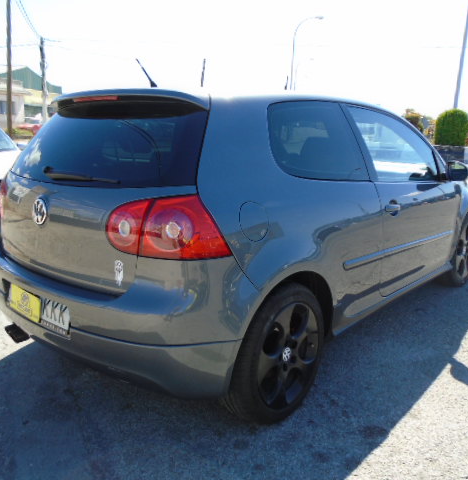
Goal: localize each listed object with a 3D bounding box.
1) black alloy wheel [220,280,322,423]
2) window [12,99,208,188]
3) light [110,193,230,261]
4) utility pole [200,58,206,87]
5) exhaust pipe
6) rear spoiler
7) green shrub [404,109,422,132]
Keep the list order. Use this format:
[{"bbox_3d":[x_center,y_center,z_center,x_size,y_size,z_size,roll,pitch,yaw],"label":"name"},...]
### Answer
[{"bbox_3d":[0.172,0.499,2.212,0.225,0.635,0.635,11,17,40],"label":"black alloy wheel"},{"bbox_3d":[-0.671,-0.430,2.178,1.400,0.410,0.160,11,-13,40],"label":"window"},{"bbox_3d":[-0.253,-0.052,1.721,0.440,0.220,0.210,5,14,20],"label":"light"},{"bbox_3d":[-2.949,-12.919,45.000,0.250,8.000,0.250,0,13,-4],"label":"utility pole"},{"bbox_3d":[-1.083,0.471,2.437,0.135,0.068,0.110,11,17,40],"label":"exhaust pipe"},{"bbox_3d":[-0.533,-0.645,2.233,1.170,0.120,0.280,12,17,39],"label":"rear spoiler"},{"bbox_3d":[8.445,-5.431,23.000,1.200,1.400,1.200,6,13,19],"label":"green shrub"}]

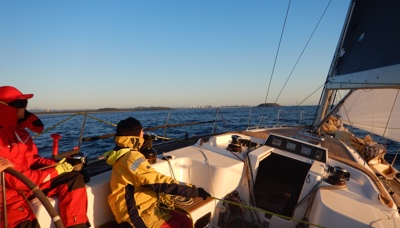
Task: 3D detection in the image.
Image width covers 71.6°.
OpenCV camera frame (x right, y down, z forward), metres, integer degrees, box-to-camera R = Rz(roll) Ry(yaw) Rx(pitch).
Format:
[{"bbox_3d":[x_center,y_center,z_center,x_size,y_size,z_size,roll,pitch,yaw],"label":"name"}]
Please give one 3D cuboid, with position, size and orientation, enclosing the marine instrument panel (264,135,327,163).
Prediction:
[{"bbox_3d":[1.070,0.398,3.092,0.665,0.145,0.070,14,-9,29],"label":"marine instrument panel"}]

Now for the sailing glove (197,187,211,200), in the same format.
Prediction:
[{"bbox_3d":[0.029,0.615,2.150,0.110,0.090,0.090,21,-11,-30],"label":"sailing glove"}]

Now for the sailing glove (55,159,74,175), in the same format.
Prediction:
[{"bbox_3d":[-0.782,0.303,1.600,0.120,0.085,0.090,-3,1,-30],"label":"sailing glove"}]

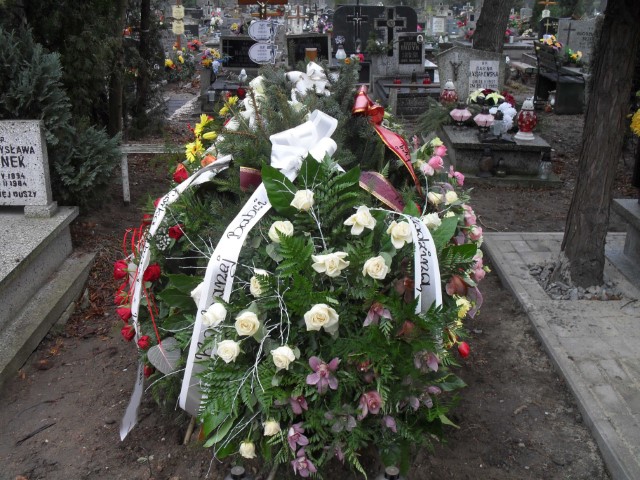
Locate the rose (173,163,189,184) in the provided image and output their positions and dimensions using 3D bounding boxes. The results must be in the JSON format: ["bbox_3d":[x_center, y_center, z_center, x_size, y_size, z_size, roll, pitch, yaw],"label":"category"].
[{"bbox_3d":[-0.571,-0.276,2.650,0.060,0.075,0.060,0,22,0],"label":"rose"}]

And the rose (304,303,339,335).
[{"bbox_3d":[0.005,0.257,2.120,0.108,0.100,0.080,0,6,0],"label":"rose"}]

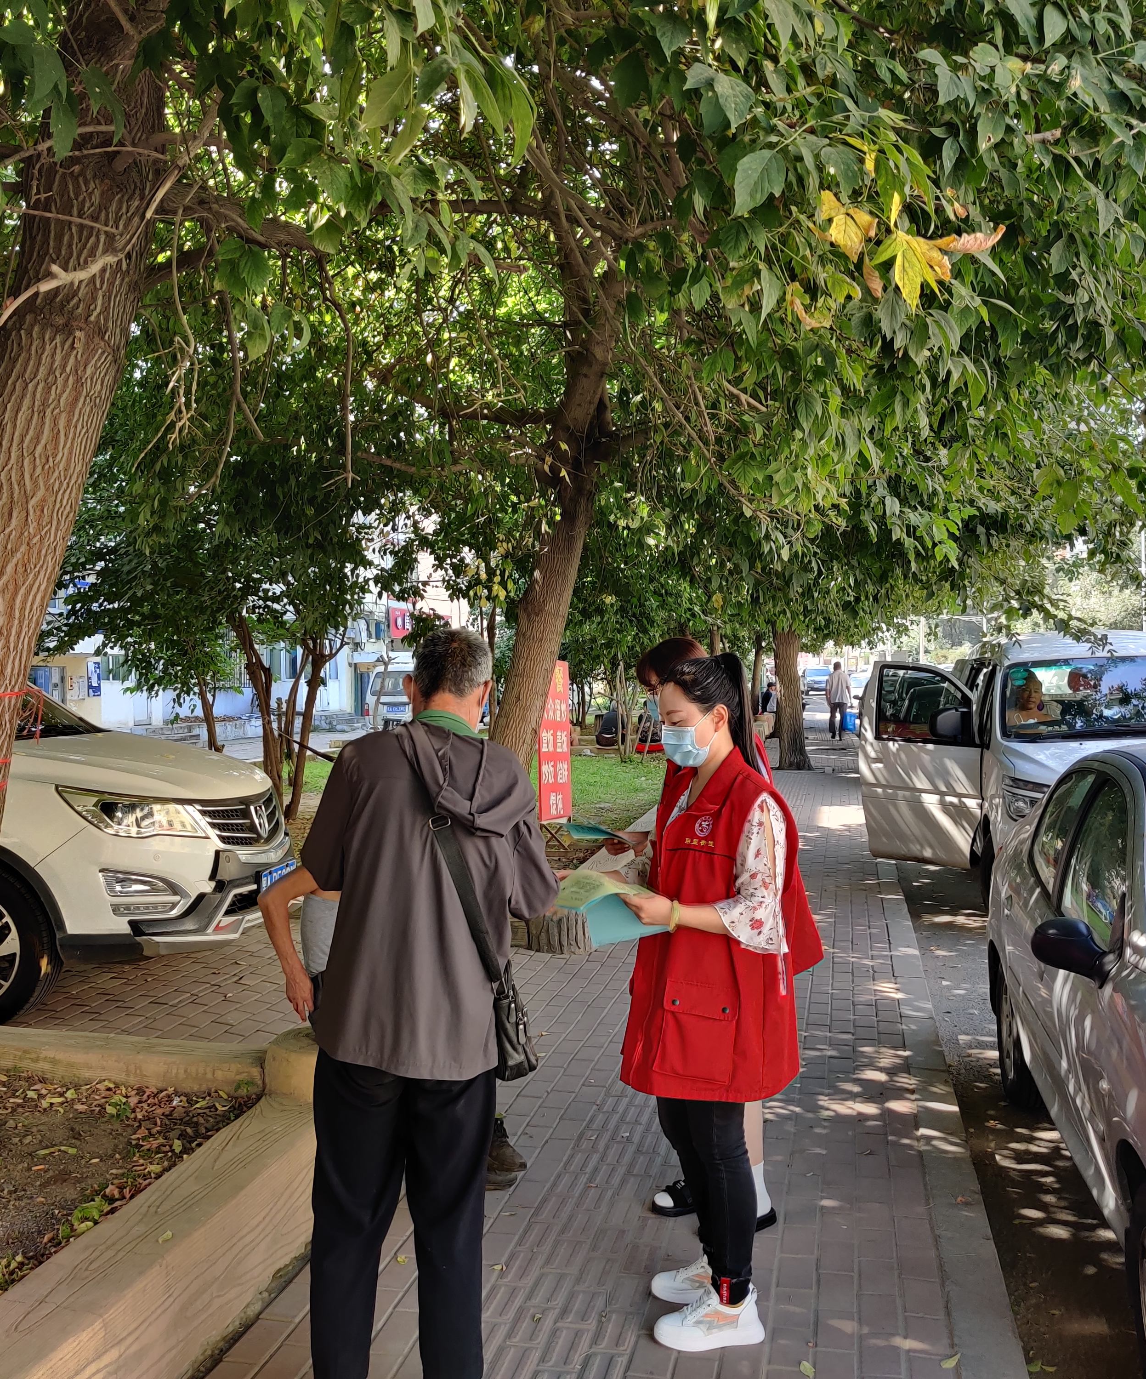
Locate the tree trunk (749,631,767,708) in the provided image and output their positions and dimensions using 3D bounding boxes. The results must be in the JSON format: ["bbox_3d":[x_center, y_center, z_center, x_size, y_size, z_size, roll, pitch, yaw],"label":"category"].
[{"bbox_3d":[4.651,-0.415,36.000,0.400,2.100,0.360,0,1,0],"label":"tree trunk"}]

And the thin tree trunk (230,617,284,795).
[{"bbox_3d":[-3.004,0.238,13.600,0.470,1.800,0.350,0,1,0],"label":"thin tree trunk"}]

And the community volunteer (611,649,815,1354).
[{"bbox_3d":[0.337,0.714,3.420,0.440,1.610,0.480,0,1,-18],"label":"community volunteer"}]

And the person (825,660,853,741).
[{"bbox_3d":[5.800,0.235,31.300,0.560,1.710,0.420,0,1,9],"label":"person"}]

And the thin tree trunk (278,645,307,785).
[{"bbox_3d":[-3.292,0.296,16.900,0.320,1.670,0.270,0,1,0],"label":"thin tree trunk"}]

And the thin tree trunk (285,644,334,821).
[{"bbox_3d":[-2.493,0.388,13.600,0.430,1.690,0.330,0,1,0],"label":"thin tree trunk"}]

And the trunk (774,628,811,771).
[{"bbox_3d":[3.421,0.168,22.400,0.550,2.250,0.500,0,1,0],"label":"trunk"}]

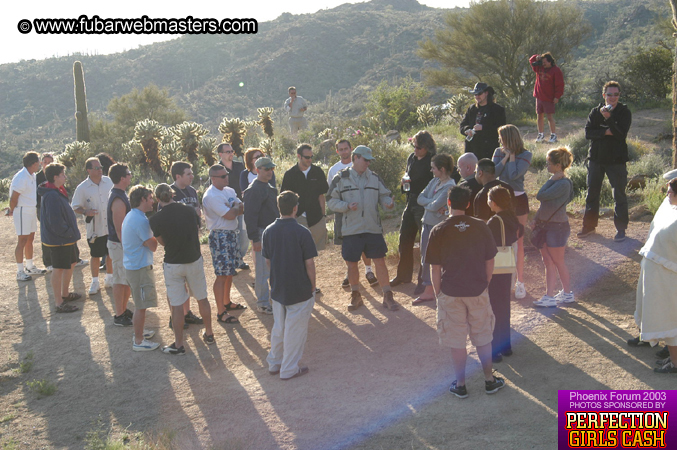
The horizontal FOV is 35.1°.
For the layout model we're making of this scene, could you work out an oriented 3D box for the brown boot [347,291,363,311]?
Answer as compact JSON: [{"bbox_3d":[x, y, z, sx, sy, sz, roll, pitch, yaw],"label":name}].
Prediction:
[{"bbox_3d":[0.180,0.841,11.850,0.115,0.160,0.310,3,8,22],"label":"brown boot"}]

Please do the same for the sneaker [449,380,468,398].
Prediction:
[{"bbox_3d":[1.037,1.421,9.250,0.108,0.115,0.295,-2,7,-16],"label":"sneaker"}]

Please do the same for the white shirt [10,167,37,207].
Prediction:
[{"bbox_3d":[-4.477,-0.547,15.220,0.290,0.550,0.460,3,8,23],"label":"white shirt"}]

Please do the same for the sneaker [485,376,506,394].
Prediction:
[{"bbox_3d":[1.363,1.396,9.300,0.108,0.115,0.295,3,8,25],"label":"sneaker"}]

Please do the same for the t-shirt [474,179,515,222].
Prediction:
[{"bbox_3d":[1.569,-0.135,10.700,0.470,0.670,0.290,-5,9,-33],"label":"t-shirt"}]

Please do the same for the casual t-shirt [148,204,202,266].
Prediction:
[{"bbox_3d":[-1.692,0.088,11.050,0.500,0.630,0.300,-3,8,-25],"label":"casual t-shirt"}]

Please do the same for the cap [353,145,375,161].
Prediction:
[{"bbox_3d":[0.277,-0.783,11.650,0.260,0.140,0.180,22,18,31],"label":"cap"}]

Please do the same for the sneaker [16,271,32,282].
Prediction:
[{"bbox_3d":[-4.369,0.717,14.900,0.280,0.120,0.105,6,9,41],"label":"sneaker"}]

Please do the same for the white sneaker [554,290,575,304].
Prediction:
[{"bbox_3d":[2.379,0.768,11.350,0.265,0.115,0.100,-2,7,-15],"label":"white sneaker"}]

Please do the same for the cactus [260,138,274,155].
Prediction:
[{"bbox_3d":[-1.392,-1.500,21.000,0.300,0.400,0.300,0,7,0],"label":"cactus"}]

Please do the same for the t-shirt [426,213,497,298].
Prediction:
[{"bbox_3d":[1.057,0.262,9.200,0.620,0.680,0.360,-1,7,-5],"label":"t-shirt"}]

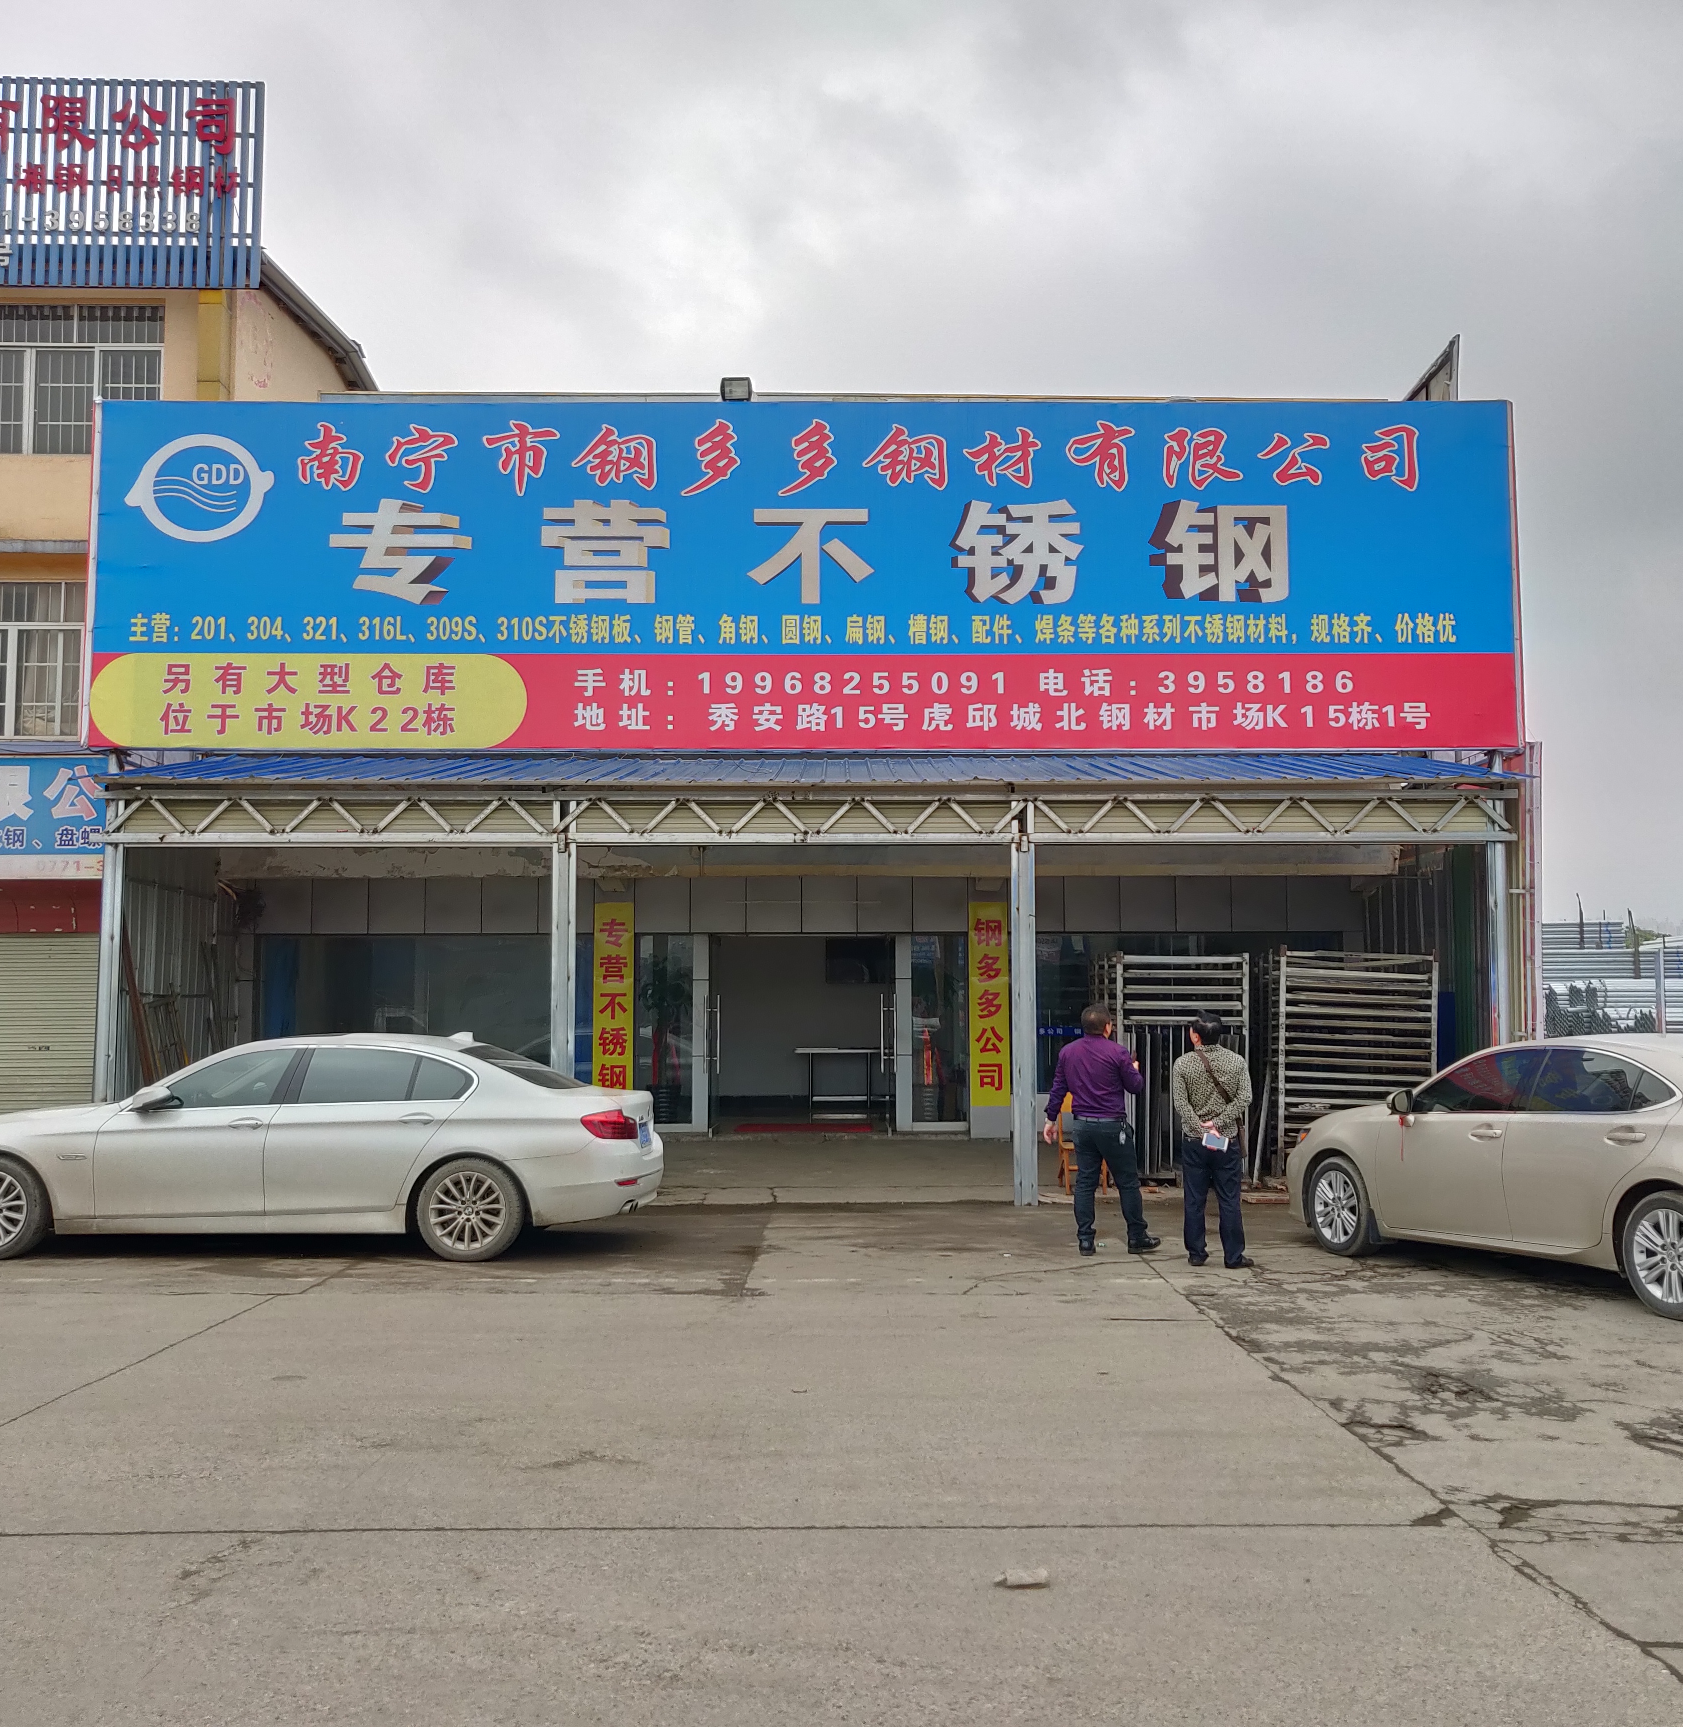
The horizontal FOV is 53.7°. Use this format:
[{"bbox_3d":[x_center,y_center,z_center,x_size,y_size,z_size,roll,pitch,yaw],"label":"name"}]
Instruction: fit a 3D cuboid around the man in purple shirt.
[{"bbox_3d":[1.790,1.796,11.380,0.720,1.690,0.470,-2,-6,18],"label":"man in purple shirt"}]

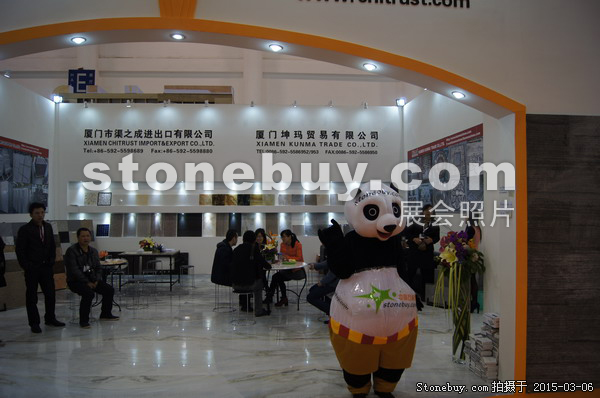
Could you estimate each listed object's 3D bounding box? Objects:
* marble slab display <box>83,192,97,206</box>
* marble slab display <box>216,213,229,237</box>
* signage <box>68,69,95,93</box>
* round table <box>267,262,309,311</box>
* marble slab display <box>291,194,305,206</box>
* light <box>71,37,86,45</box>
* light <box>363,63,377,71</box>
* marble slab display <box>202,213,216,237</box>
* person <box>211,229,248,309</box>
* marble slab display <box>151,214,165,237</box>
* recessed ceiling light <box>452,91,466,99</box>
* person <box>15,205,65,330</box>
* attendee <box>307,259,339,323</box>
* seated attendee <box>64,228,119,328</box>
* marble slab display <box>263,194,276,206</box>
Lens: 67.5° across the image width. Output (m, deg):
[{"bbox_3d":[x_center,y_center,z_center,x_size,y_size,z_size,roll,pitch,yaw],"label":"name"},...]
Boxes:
[{"bbox_3d":[-5.130,0.003,11.017,0.300,0.330,0.020,0,-11,-5],"label":"marble slab display"},{"bbox_3d":[-1.939,0.645,11.241,0.310,0.600,0.025,0,-11,-4],"label":"marble slab display"},{"bbox_3d":[-11.629,-6.223,24.000,1.400,1.380,0.100,0,-1,-4],"label":"signage"},{"bbox_3d":[-0.273,1.428,7.248,0.800,0.710,0.800,0,-1,-4],"label":"round table"},{"bbox_3d":[-0.058,0.038,11.395,0.310,0.300,0.025,0,-11,-4],"label":"marble slab display"},{"bbox_3d":[-1.867,-1.339,3.800,0.125,0.040,0.125,-5,-2,0],"label":"light"},{"bbox_3d":[0.641,-1.206,4.100,0.130,0.040,0.130,15,-1,-3],"label":"light"},{"bbox_3d":[-2.265,0.651,11.246,0.300,0.590,0.020,0,-6,-5],"label":"marble slab display"},{"bbox_3d":[-1.087,1.139,7.154,0.700,1.280,0.500,0,-1,-15],"label":"person"},{"bbox_3d":[-3.533,0.644,11.138,0.300,0.590,0.020,0,-6,-5],"label":"marble slab display"},{"bbox_3d":[1.416,-0.924,4.000,0.125,0.040,0.125,20,-2,0],"label":"recessed ceiling light"},{"bbox_3d":[-3.530,0.910,6.150,0.420,1.700,0.550,-1,-1,41],"label":"person"},{"bbox_3d":[0.440,1.130,6.650,0.750,1.330,0.550,0,-2,18],"label":"attendee"},{"bbox_3d":[-3.045,1.118,6.580,0.720,1.360,0.600,-1,-2,37],"label":"seated attendee"},{"bbox_3d":[-0.754,0.035,11.101,0.300,0.300,0.025,0,-15,-4],"label":"marble slab display"}]

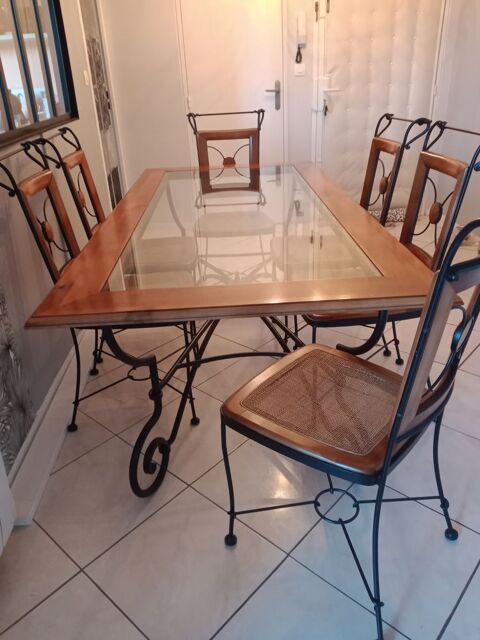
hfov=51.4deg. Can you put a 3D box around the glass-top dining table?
[{"bbox_3d":[-0.004,-0.092,2.031,0.920,0.757,1.844,-3,26,-1],"label":"glass-top dining table"}]

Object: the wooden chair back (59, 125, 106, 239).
[{"bbox_3d":[-0.715,-0.549,2.197,0.160,0.540,0.410,-3,26,-1],"label":"wooden chair back"}]

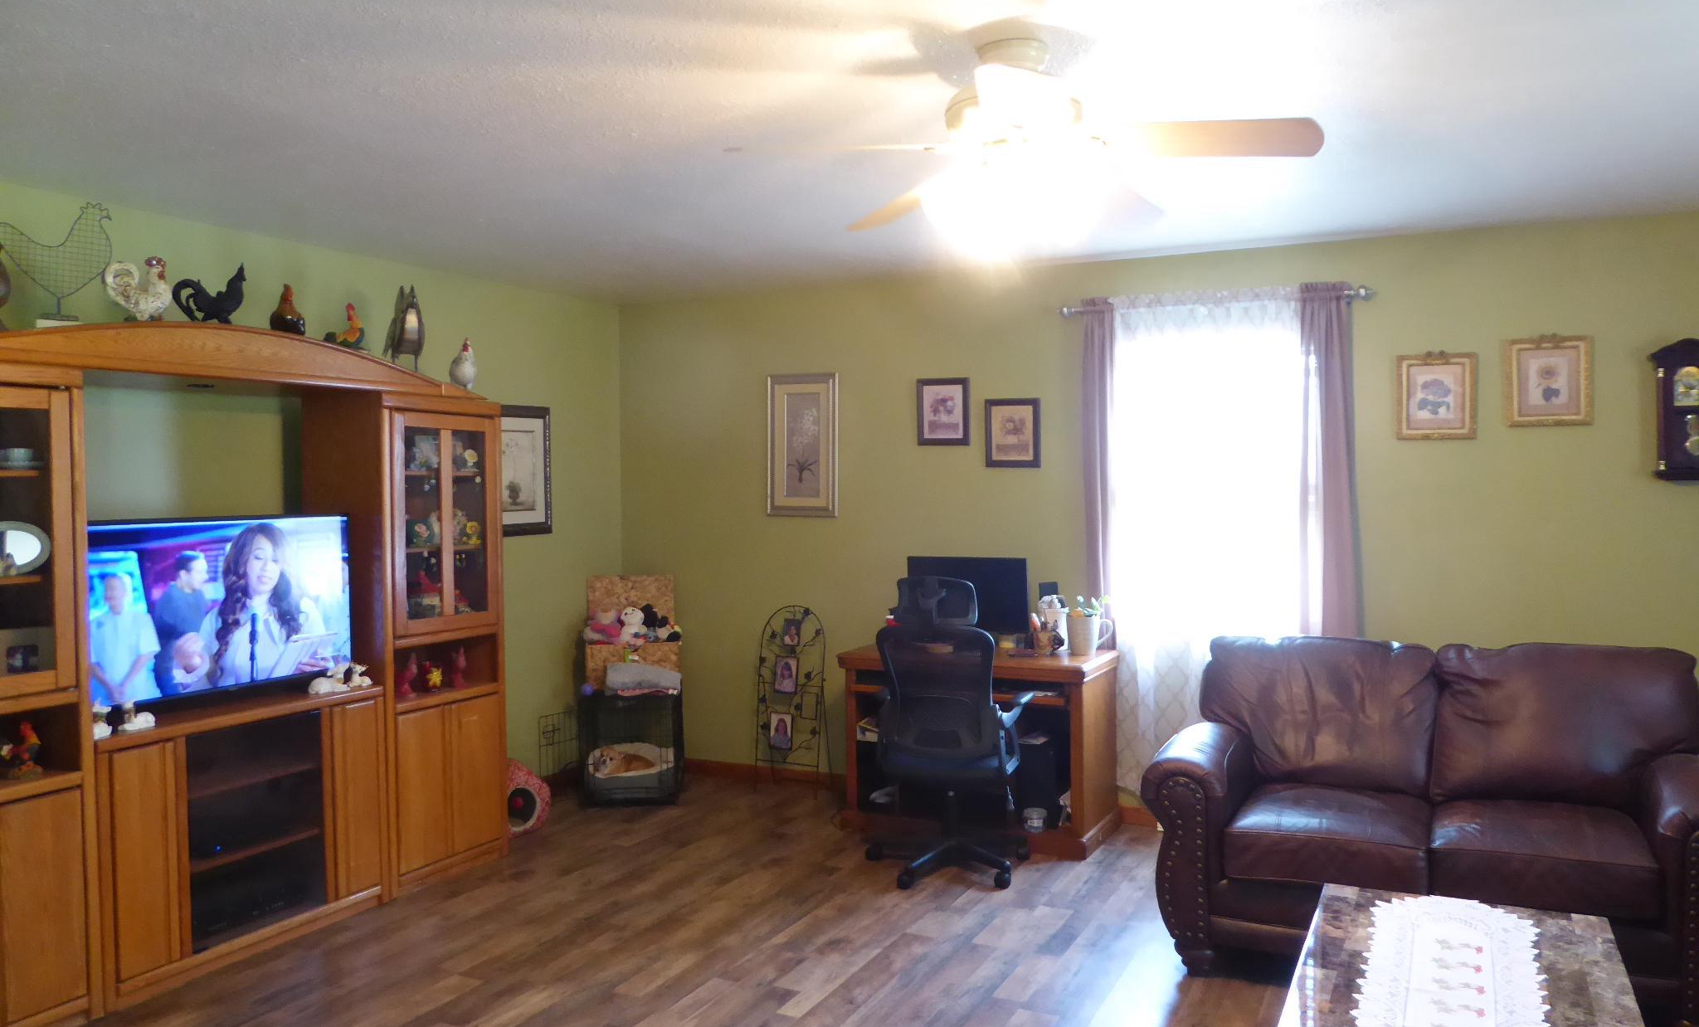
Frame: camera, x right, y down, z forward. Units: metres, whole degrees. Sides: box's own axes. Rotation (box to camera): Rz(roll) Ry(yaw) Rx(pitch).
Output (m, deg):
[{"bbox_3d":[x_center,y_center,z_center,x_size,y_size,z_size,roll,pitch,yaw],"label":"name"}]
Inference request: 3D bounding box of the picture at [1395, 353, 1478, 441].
[{"bbox_3d":[2.222,-0.442,4.461,0.273,0.330,0.030,0,2,27],"label":"picture"}]

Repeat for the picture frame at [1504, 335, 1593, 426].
[{"bbox_3d":[2.577,-0.490,4.339,0.275,0.335,0.030,0,2,27],"label":"picture frame"}]

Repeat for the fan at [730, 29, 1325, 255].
[{"bbox_3d":[0.380,-0.794,2.572,1.240,0.434,1.260,0,2,21],"label":"fan"}]

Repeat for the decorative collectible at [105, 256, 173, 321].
[{"bbox_3d":[-2.125,-0.668,3.518,0.195,0.192,0.095,-2,2,-33],"label":"decorative collectible"}]

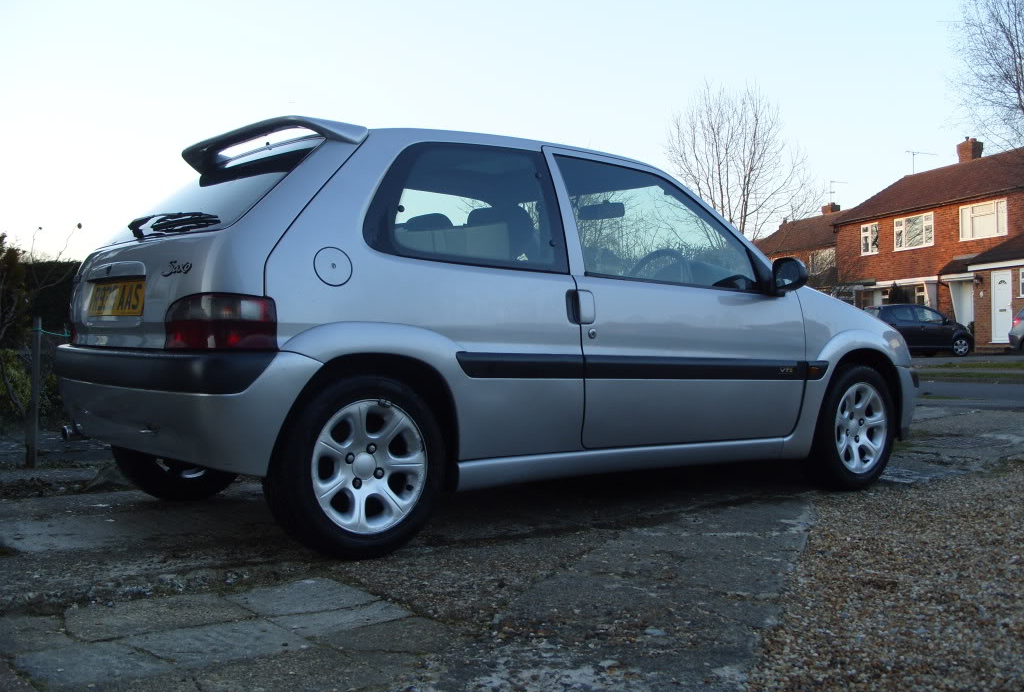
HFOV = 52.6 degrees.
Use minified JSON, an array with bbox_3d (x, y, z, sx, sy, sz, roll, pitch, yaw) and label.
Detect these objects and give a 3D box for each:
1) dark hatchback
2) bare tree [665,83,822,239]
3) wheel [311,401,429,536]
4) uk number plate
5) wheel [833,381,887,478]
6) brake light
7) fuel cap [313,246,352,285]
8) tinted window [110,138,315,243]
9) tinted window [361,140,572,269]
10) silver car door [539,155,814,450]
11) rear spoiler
[{"bbox_3d":[11.118,-0.431,28.974,3.430,1.460,1.620,0,0,-15],"label":"dark hatchback"},{"bbox_3d":[6.484,-3.579,29.000,4.425,7.658,4.425,0,0,0],"label":"bare tree"},{"bbox_3d":[-0.450,0.346,3.025,0.384,0.384,0.160,0,0,-38],"label":"wheel"},{"bbox_3d":[-1.240,-0.144,3.249,0.012,0.111,0.520,7,-5,-38],"label":"uk number plate"},{"bbox_3d":[1.443,0.350,4.476,0.384,0.384,0.160,0,0,-38],"label":"wheel"},{"bbox_3d":[-0.797,-0.060,2.828,0.200,0.150,0.280,0,0,-38],"label":"brake light"},{"bbox_3d":[-0.501,-0.221,2.902,0.120,0.120,0.030,0,-7,-33],"label":"fuel cap"},{"bbox_3d":[-1.033,-0.484,3.412,1.130,0.080,0.475,0,41,52],"label":"tinted window"},{"bbox_3d":[-0.150,-0.444,3.236,0.750,0.420,0.060,0,-19,-38],"label":"tinted window"},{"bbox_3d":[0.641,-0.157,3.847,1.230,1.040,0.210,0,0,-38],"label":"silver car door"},{"bbox_3d":[-0.884,-0.659,3.530,0.230,0.140,1.120,0,0,-38],"label":"rear spoiler"}]

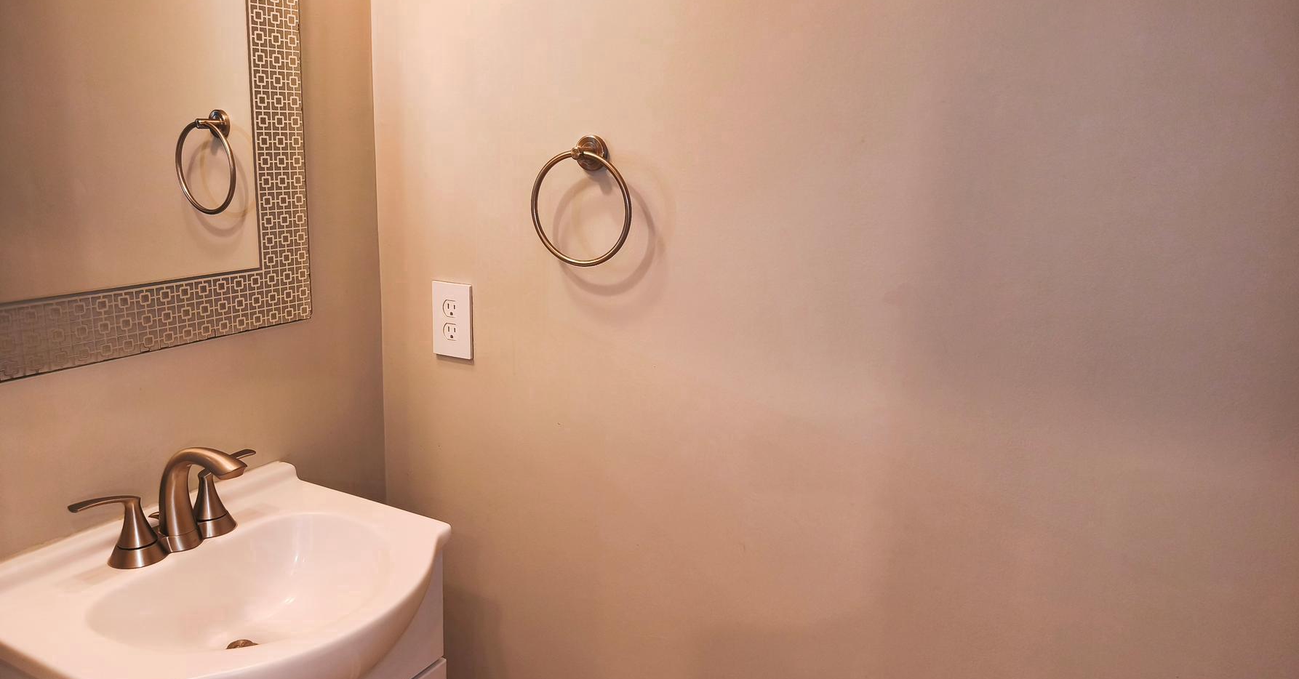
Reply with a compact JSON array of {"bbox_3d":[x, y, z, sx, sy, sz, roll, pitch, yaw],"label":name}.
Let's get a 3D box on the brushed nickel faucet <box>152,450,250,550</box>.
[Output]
[{"bbox_3d":[-0.579,0.210,1.117,0.158,0.146,0.046,9,15,25],"label":"brushed nickel faucet"}]

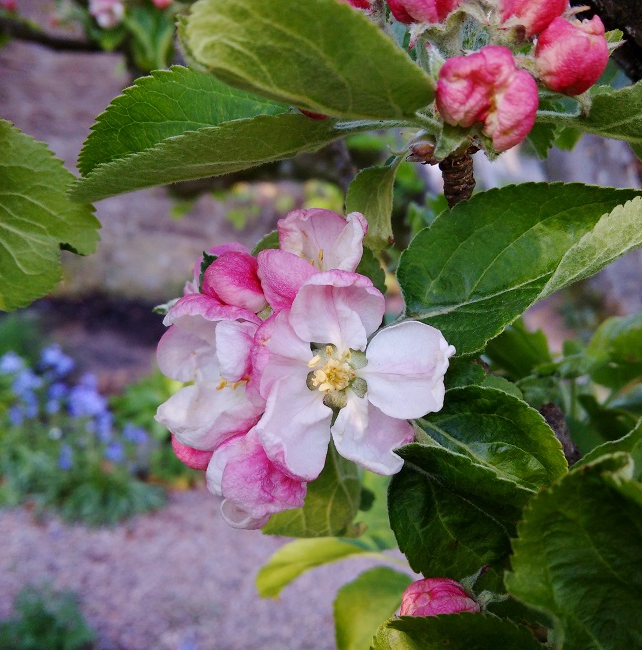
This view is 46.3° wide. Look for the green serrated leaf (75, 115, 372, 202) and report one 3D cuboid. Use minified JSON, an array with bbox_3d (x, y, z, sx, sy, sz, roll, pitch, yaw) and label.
[{"bbox_3d":[-0.027,-0.044,0.200,0.077,0.016,0.018,-15,11,-3],"label":"green serrated leaf"}]

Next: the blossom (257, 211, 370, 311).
[{"bbox_3d":[-0.002,-0.018,0.209,0.031,0.029,0.024,-2,-20,-7],"label":"blossom"}]

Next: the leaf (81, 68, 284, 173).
[{"bbox_3d":[-0.038,-0.057,0.210,0.060,0.021,0.018,-18,11,-3],"label":"leaf"}]

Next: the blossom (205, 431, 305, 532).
[{"bbox_3d":[-0.017,0.041,0.198,0.026,0.025,0.016,2,14,8],"label":"blossom"}]

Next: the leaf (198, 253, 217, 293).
[{"bbox_3d":[-0.033,-0.015,0.220,0.006,0.011,0.005,3,1,11],"label":"leaf"}]

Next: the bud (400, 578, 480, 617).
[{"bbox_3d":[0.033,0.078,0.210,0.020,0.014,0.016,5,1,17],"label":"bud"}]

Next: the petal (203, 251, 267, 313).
[{"bbox_3d":[-0.023,-0.012,0.200,0.017,0.017,0.013,3,-11,15],"label":"petal"}]

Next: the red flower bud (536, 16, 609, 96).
[{"bbox_3d":[0.066,-0.070,0.197,0.018,0.020,0.018,-2,3,-6],"label":"red flower bud"}]

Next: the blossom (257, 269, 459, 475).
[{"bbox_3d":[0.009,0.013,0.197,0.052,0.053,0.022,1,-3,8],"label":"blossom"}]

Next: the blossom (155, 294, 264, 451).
[{"bbox_3d":[-0.030,0.013,0.207,0.033,0.042,0.028,9,11,29],"label":"blossom"}]

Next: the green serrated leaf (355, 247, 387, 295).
[{"bbox_3d":[0.014,-0.016,0.215,0.011,0.014,0.006,-1,-6,-6],"label":"green serrated leaf"}]

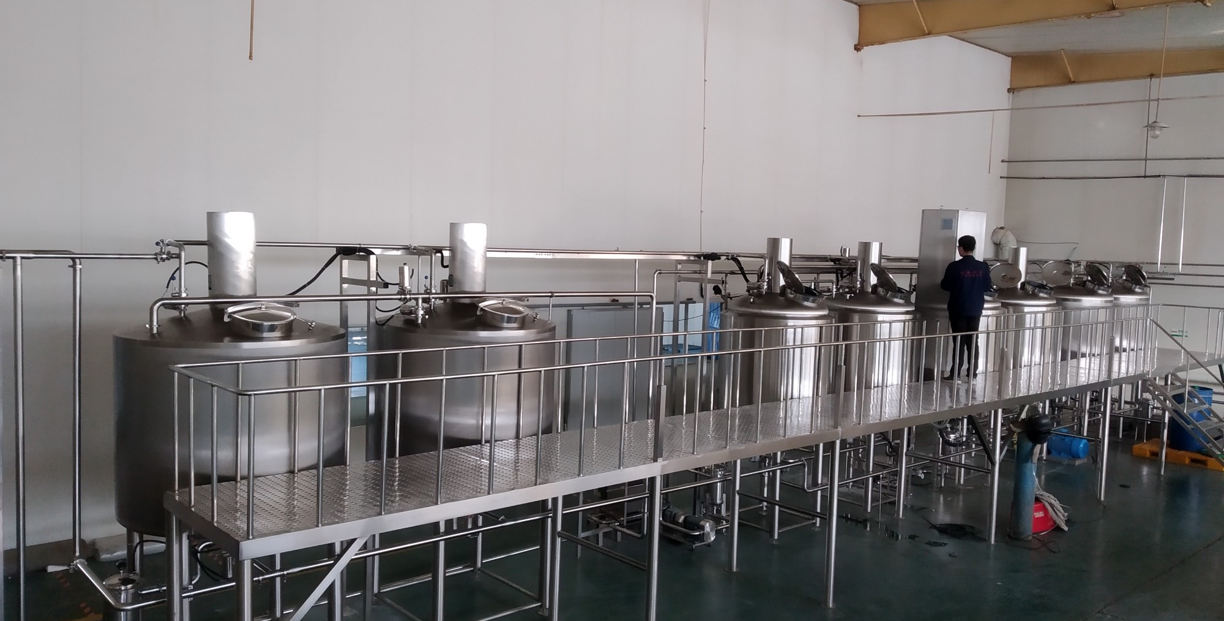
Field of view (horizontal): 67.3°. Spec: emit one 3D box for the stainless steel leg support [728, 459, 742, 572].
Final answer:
[{"bbox_3d":[1.168,1.736,8.616,0.083,1.431,0.083,-2,5,-42],"label":"stainless steel leg support"}]

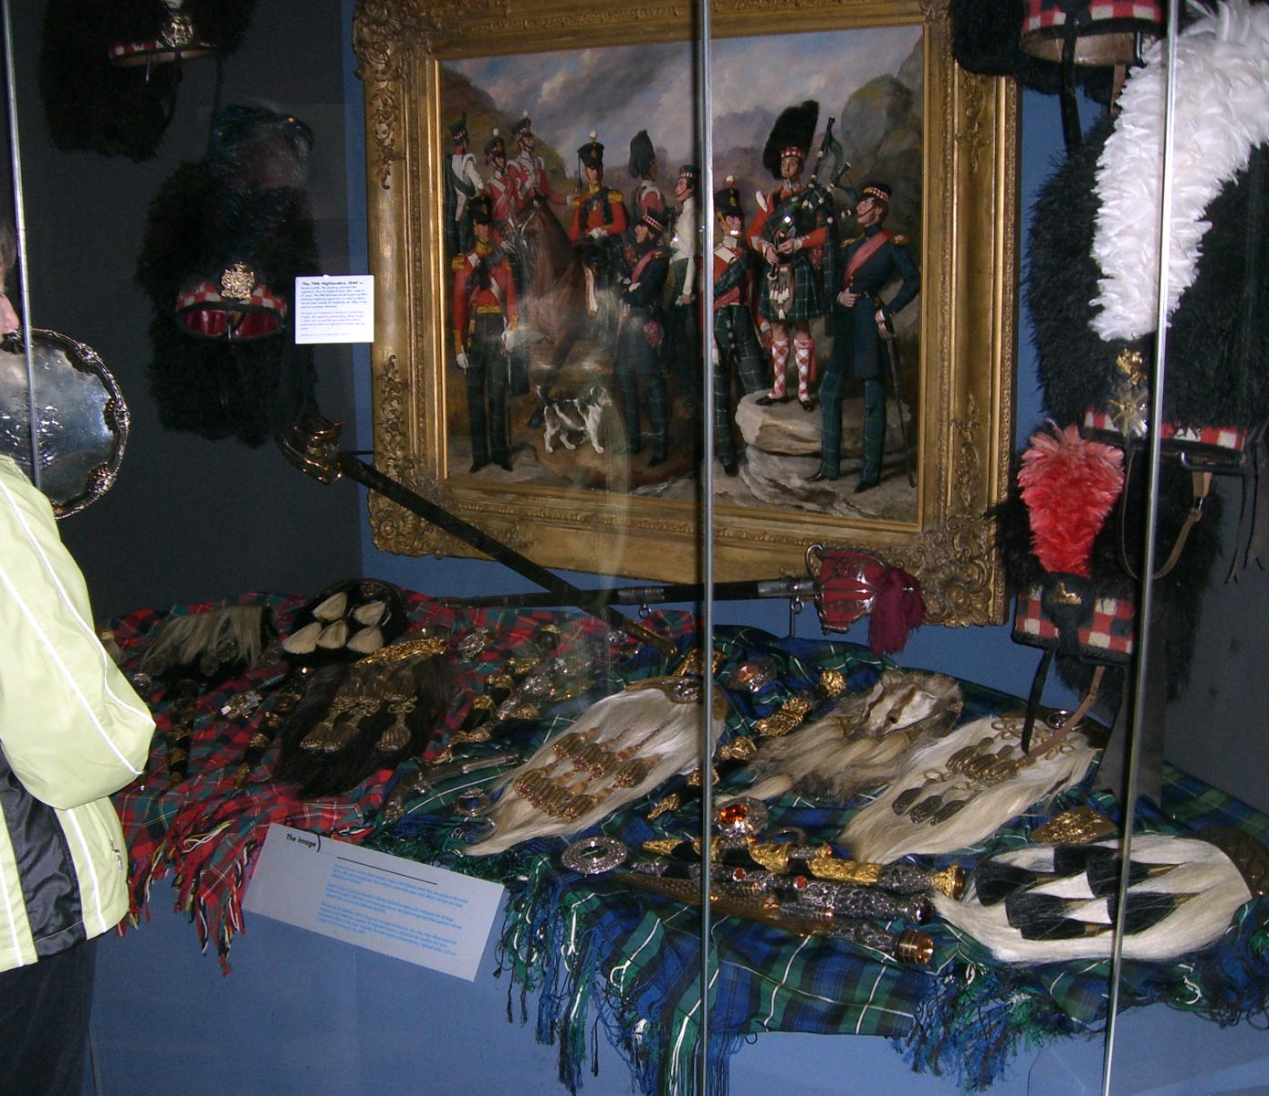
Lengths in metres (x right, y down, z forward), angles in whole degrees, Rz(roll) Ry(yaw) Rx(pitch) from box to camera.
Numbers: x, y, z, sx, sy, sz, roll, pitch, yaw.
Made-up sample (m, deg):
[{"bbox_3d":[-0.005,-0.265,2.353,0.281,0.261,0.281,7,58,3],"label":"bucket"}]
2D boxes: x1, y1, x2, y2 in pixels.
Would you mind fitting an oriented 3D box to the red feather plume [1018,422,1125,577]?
[{"bbox_3d":[0.572,-0.064,2.100,0.135,0.205,0.090,6,11,28],"label":"red feather plume"}]

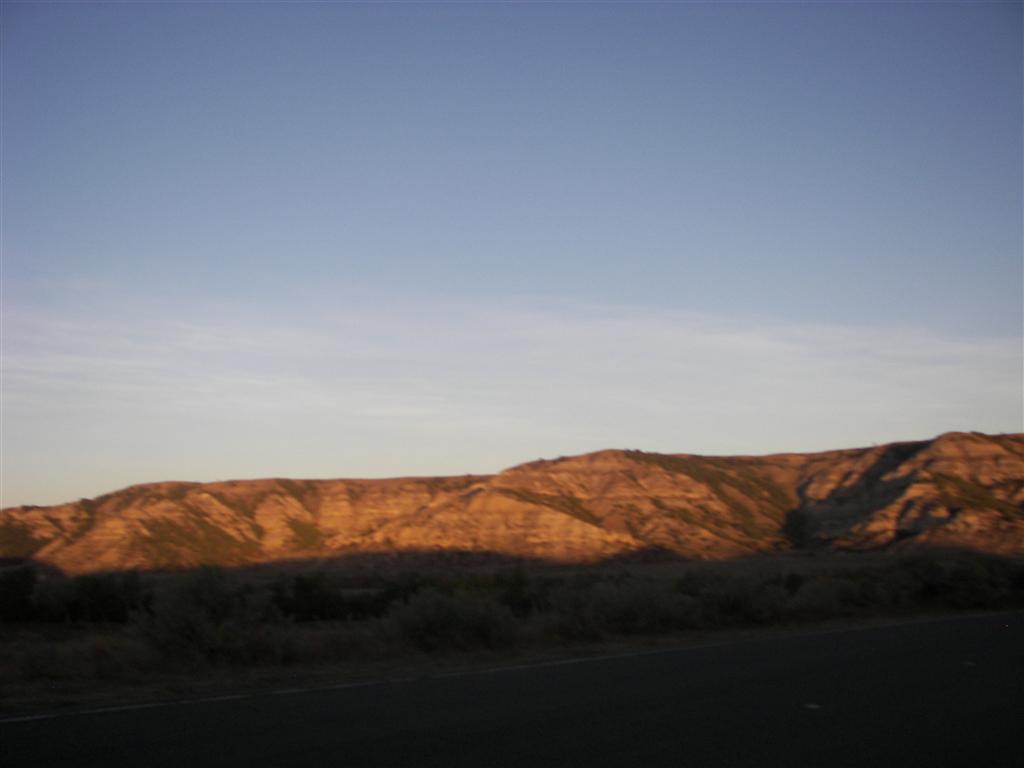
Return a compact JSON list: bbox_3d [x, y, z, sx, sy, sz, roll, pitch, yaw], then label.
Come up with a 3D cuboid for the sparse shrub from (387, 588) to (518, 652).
[{"bbox_3d":[-0.922,3.657,16.500,2.050,1.000,1.700,1,-9,-3],"label":"sparse shrub"}]

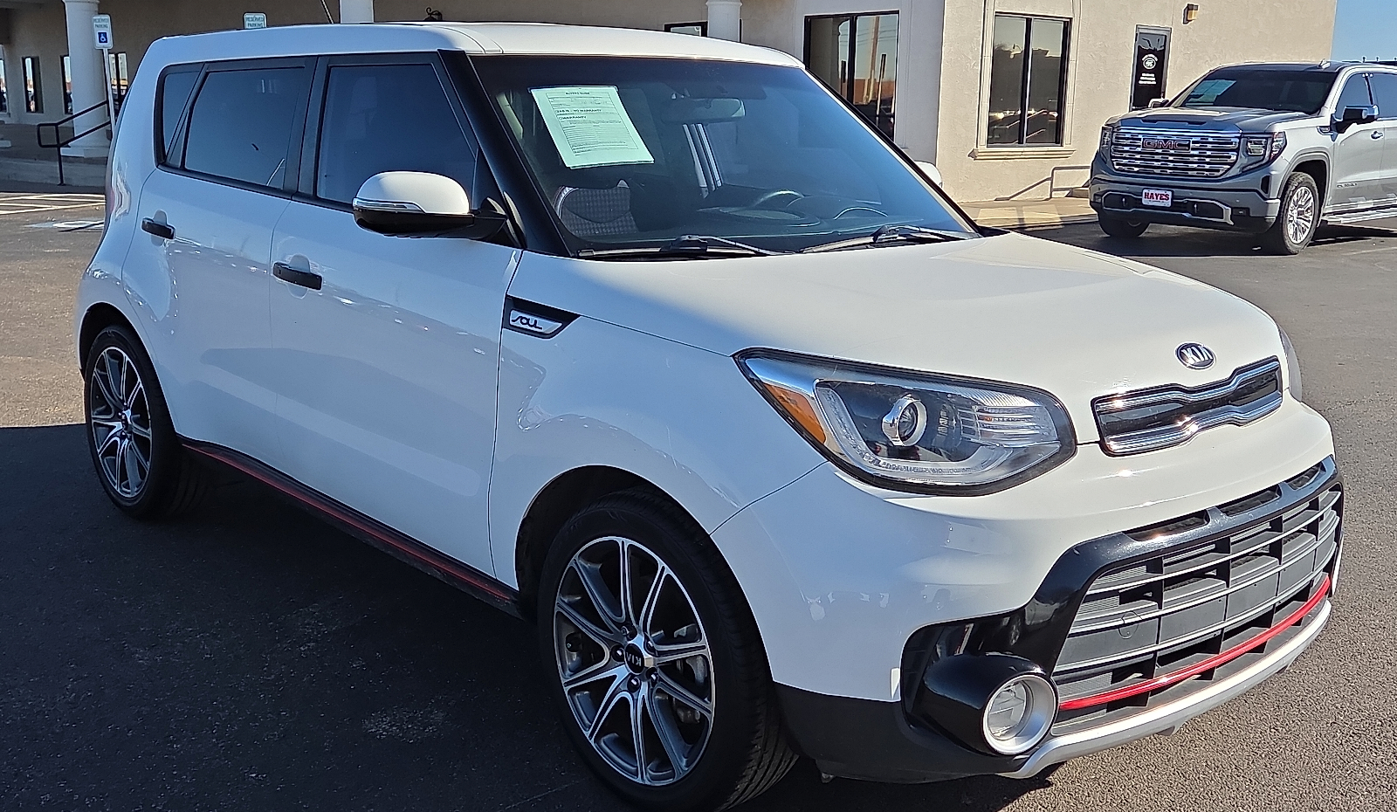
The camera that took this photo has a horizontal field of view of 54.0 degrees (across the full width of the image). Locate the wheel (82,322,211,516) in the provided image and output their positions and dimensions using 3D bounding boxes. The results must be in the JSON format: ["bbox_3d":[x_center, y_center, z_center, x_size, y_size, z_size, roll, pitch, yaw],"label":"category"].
[{"bbox_3d":[-1.844,0.040,4.614,0.235,0.666,0.666,-10,17,-43],"label":"wheel"}]

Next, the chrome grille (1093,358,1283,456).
[{"bbox_3d":[1.010,-0.001,2.737,0.785,0.137,0.110,-10,17,-43],"label":"chrome grille"}]

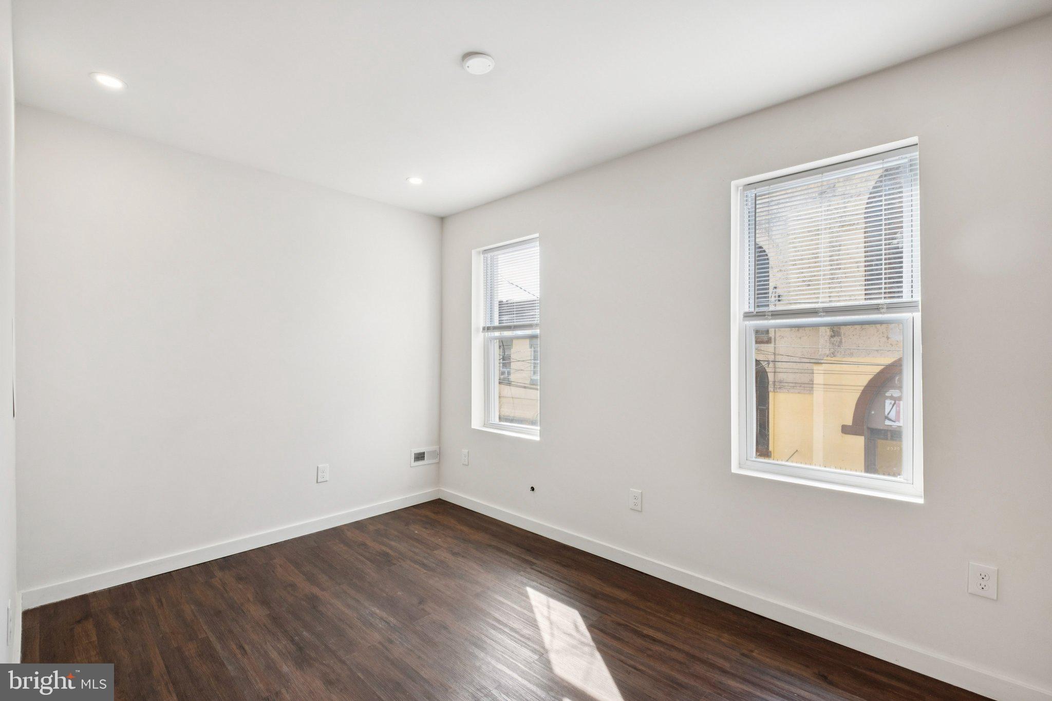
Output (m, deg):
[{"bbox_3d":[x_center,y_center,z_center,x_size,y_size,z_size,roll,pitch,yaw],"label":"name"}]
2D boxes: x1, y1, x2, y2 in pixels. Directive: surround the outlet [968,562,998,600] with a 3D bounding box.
[{"bbox_3d":[1.712,0.863,1.643,0.072,0.115,0.009,0,0,42],"label":"outlet"}]

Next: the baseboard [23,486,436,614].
[{"bbox_3d":[-1.621,1.245,3.006,2.420,0.089,0.015,0,0,-45],"label":"baseboard"}]

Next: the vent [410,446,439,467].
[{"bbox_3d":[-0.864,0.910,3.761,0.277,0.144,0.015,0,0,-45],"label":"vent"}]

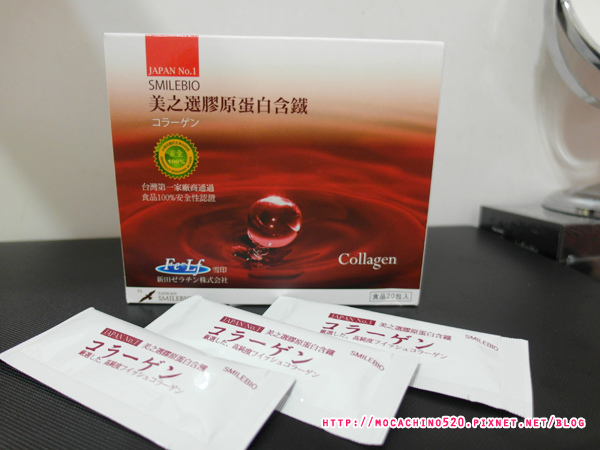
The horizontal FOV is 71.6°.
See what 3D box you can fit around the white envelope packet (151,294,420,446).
[{"bbox_3d":[-0.014,0.051,0.168,0.114,0.008,0.045,9,23,29],"label":"white envelope packet"}]

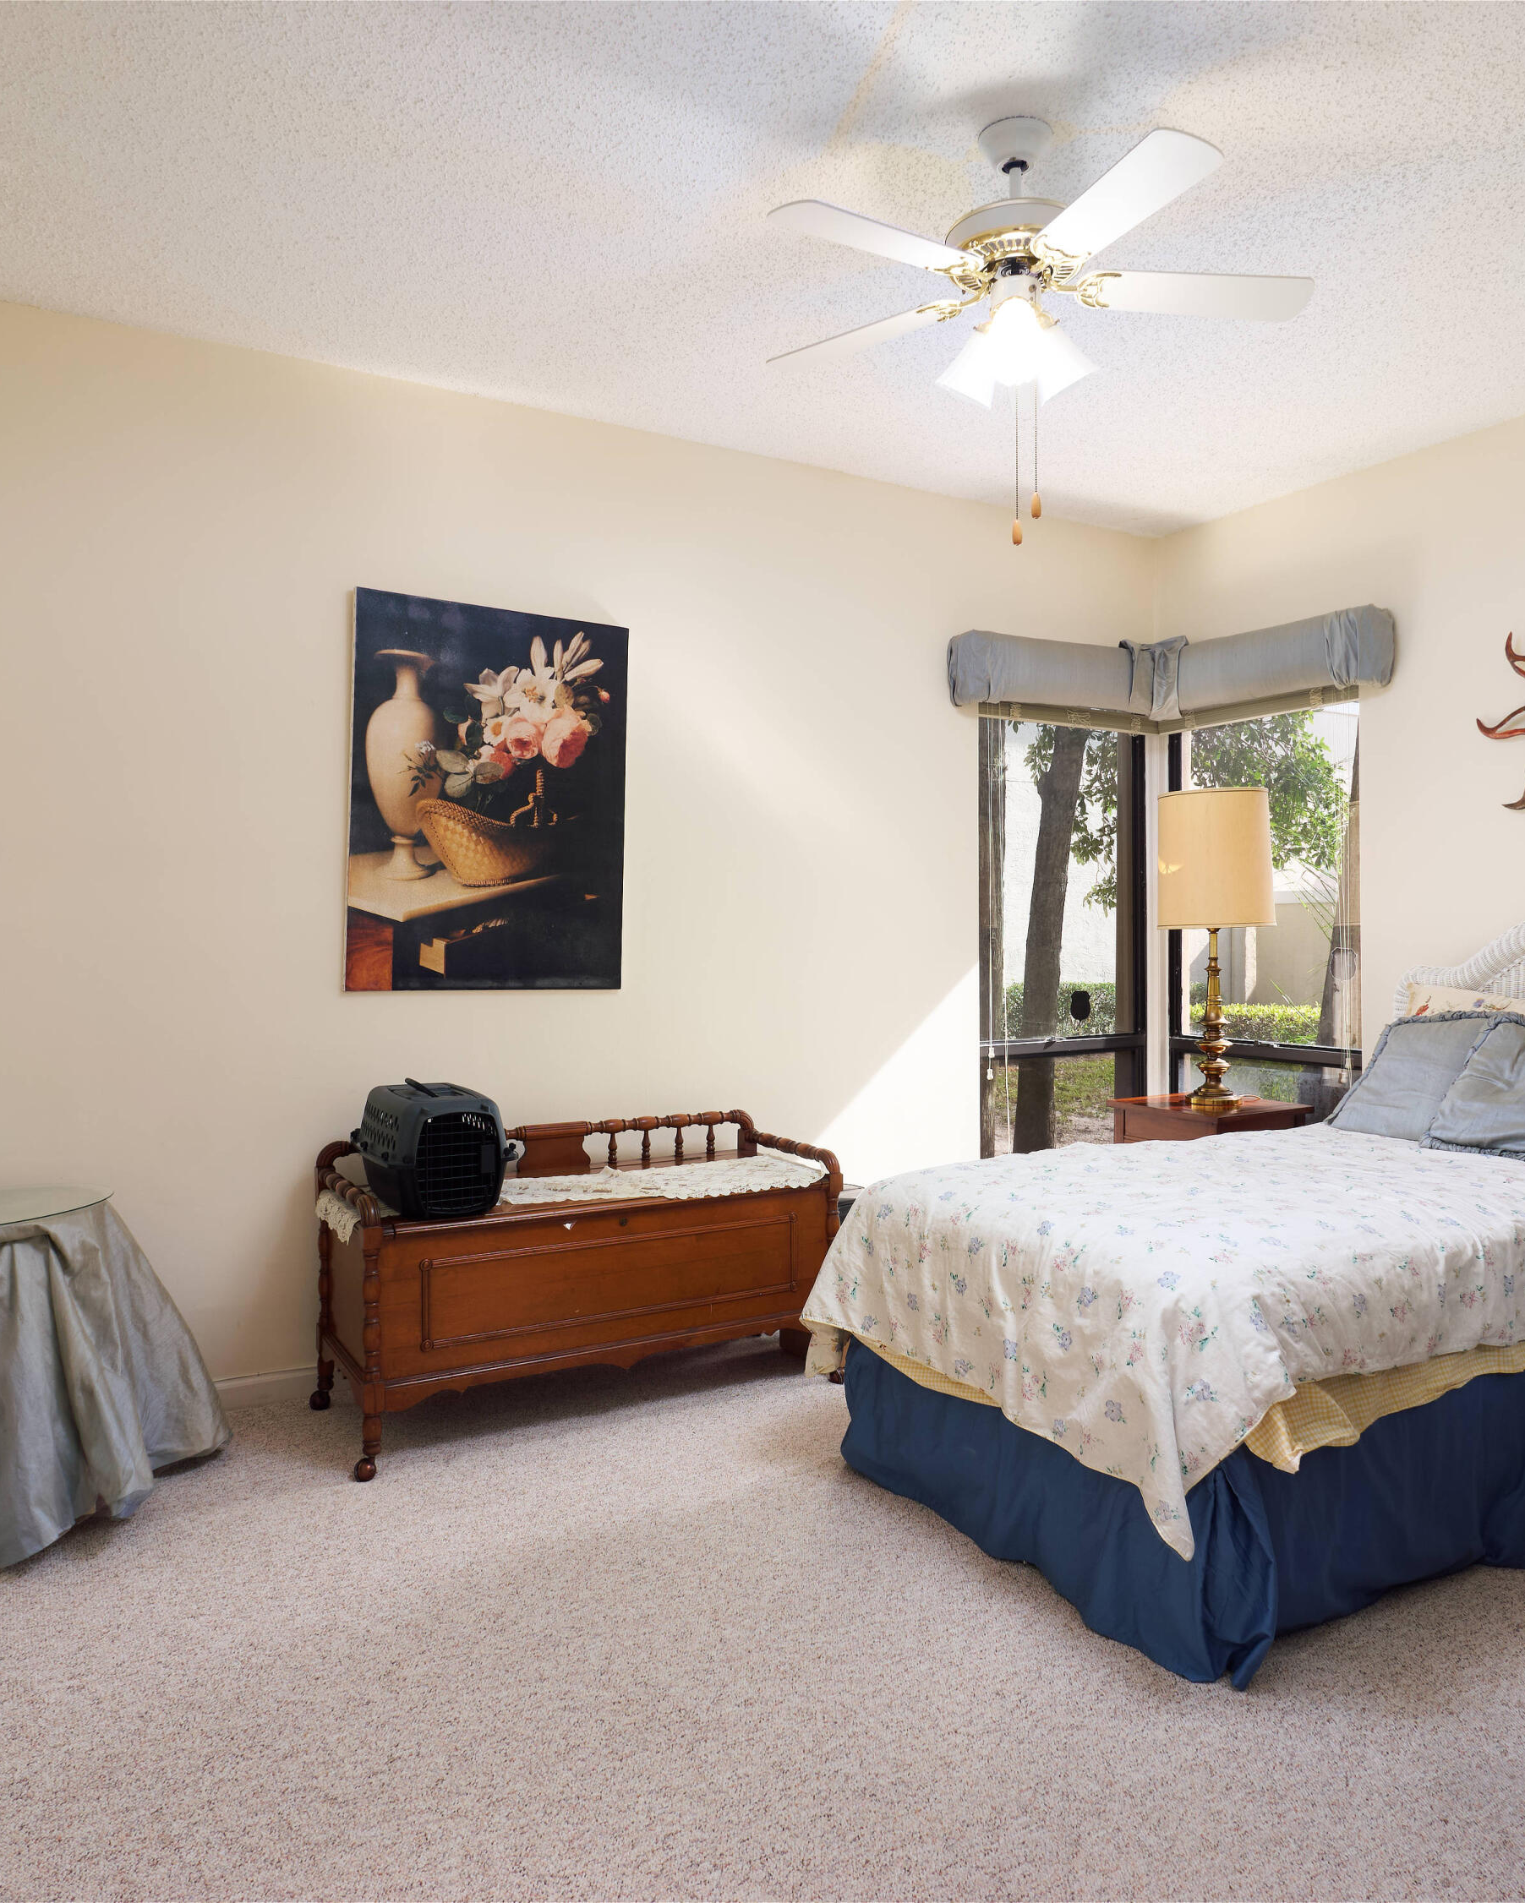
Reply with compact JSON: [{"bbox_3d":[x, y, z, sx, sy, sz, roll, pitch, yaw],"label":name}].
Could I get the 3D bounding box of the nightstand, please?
[{"bbox_3d":[1.410,0.804,4.178,0.430,0.620,0.460,0,0,-30],"label":"nightstand"}]

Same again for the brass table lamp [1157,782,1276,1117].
[{"bbox_3d":[1.438,0.004,4.197,0.370,0.970,0.370,0,0,-30],"label":"brass table lamp"}]

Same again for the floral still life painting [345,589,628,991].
[{"bbox_3d":[-0.720,-0.405,3.532,0.755,1.012,0.035,1,-1,-30],"label":"floral still life painting"}]

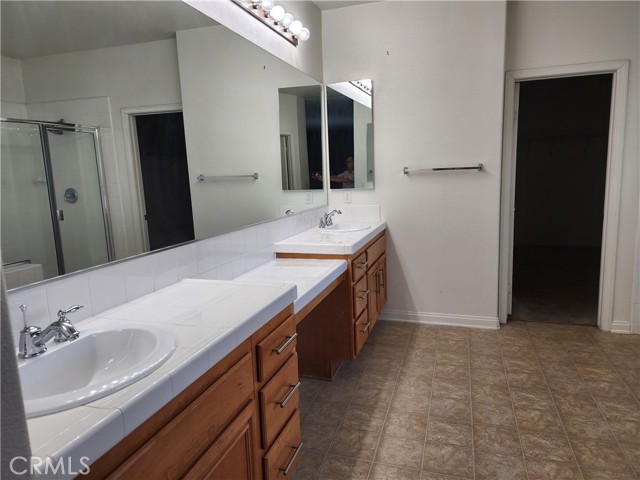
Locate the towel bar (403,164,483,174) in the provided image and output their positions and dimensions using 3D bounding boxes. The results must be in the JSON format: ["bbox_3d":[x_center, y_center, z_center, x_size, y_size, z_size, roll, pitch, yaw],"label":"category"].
[{"bbox_3d":[1.033,-0.591,3.583,0.630,0.052,0.075,1,9,18],"label":"towel bar"}]

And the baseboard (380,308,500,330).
[{"bbox_3d":[1.048,0.709,3.838,1.075,0.100,0.016,1,9,18],"label":"baseboard"}]

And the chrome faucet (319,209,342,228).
[{"bbox_3d":[0.104,-0.187,3.609,0.170,0.145,0.210,1,9,18],"label":"chrome faucet"}]

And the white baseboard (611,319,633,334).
[{"bbox_3d":[2.458,0.709,3.468,0.145,0.100,0.016,1,9,18],"label":"white baseboard"}]

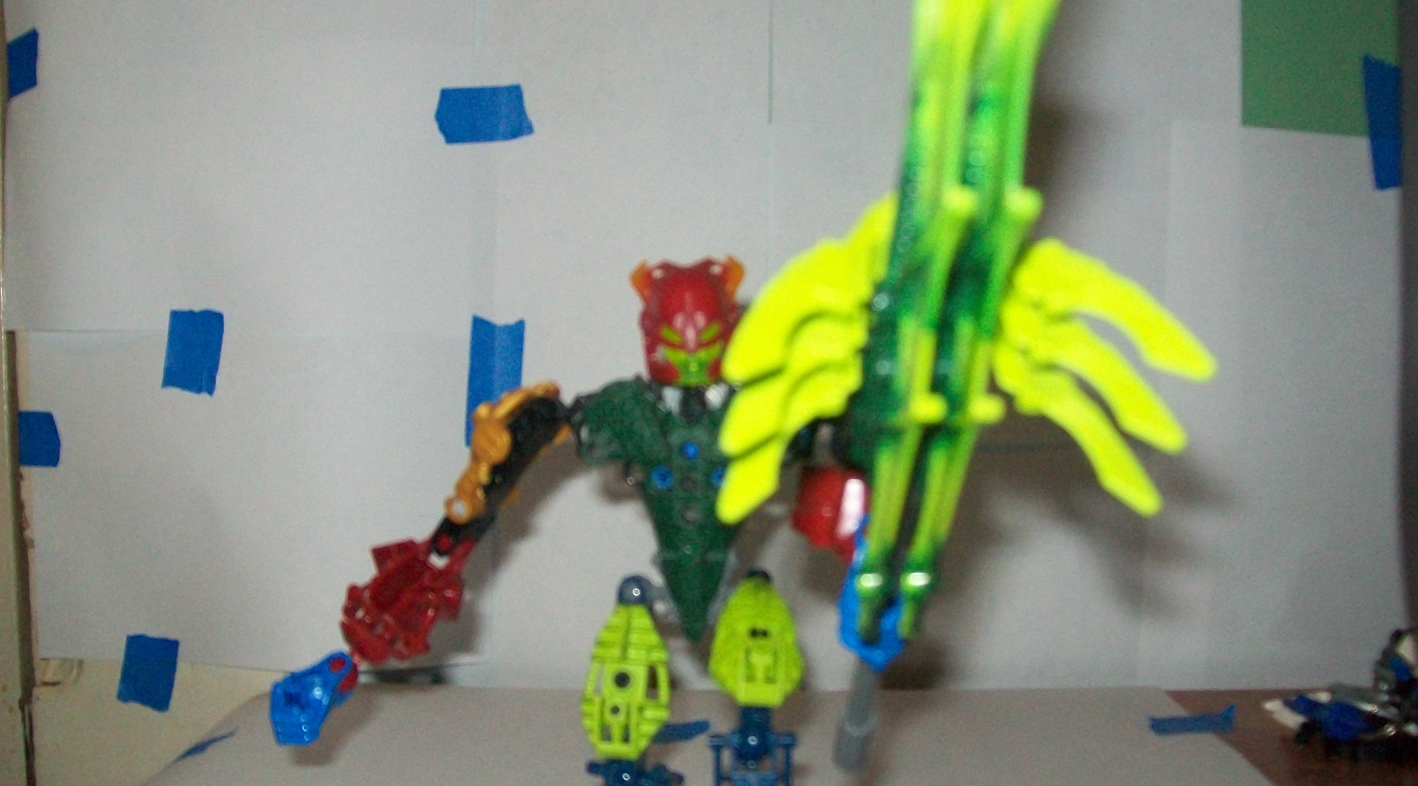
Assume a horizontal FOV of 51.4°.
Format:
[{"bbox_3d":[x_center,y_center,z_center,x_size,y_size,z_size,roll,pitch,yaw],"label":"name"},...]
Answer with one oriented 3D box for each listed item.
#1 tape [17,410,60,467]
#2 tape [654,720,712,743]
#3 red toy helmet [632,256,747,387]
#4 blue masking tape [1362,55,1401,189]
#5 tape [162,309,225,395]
[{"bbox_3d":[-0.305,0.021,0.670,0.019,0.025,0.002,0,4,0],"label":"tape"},{"bbox_3d":[-0.017,0.141,0.610,0.037,0.002,0.023,-1,4,-17],"label":"tape"},{"bbox_3d":[-0.006,-0.021,0.437,0.034,0.038,0.035,3,4,0],"label":"red toy helmet"},{"bbox_3d":[0.301,-0.121,0.660,0.018,0.059,0.002,-2,4,0],"label":"blue masking tape"},{"bbox_3d":[-0.233,-0.018,0.667,0.025,0.036,0.002,6,4,0],"label":"tape"}]

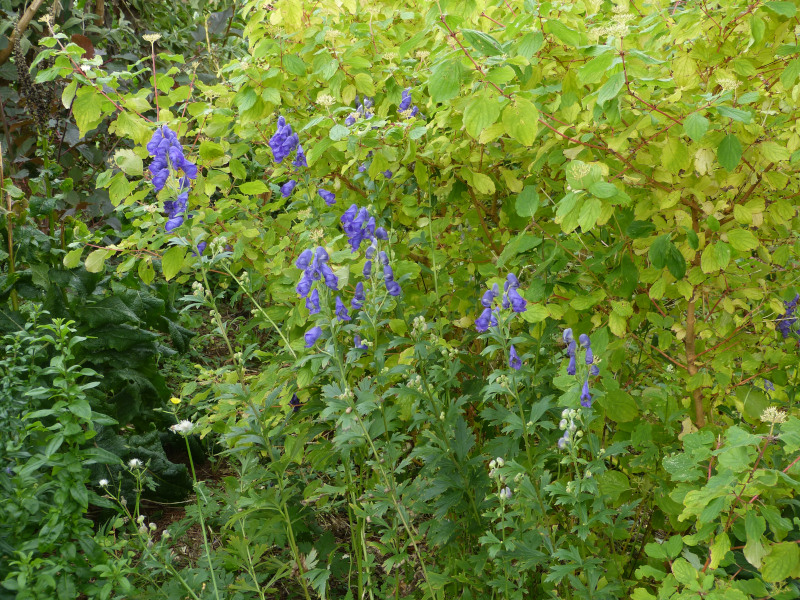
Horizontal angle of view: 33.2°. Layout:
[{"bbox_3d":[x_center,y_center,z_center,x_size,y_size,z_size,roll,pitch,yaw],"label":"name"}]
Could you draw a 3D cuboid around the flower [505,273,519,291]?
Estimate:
[{"bbox_3d":[0.193,-0.032,2.320,0.021,0.030,0.025,-10,7,38],"label":"flower"}]

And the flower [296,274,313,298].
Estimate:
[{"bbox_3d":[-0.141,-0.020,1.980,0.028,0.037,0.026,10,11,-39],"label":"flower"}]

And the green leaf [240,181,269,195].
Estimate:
[{"bbox_3d":[-0.282,-0.218,2.600,0.054,0.025,0.028,0,26,0],"label":"green leaf"}]

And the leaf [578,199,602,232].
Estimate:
[{"bbox_3d":[0.313,-0.139,2.200,0.035,0.062,0.018,19,-16,11],"label":"leaf"}]

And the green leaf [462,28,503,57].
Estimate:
[{"bbox_3d":[0.131,-0.413,2.150,0.074,0.032,0.020,27,-17,10],"label":"green leaf"}]

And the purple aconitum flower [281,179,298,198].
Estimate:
[{"bbox_3d":[-0.214,-0.216,2.600,0.029,0.037,0.025,24,7,-26],"label":"purple aconitum flower"}]

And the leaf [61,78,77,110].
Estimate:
[{"bbox_3d":[-0.531,-0.331,2.150,0.022,0.050,0.016,16,6,22],"label":"leaf"}]

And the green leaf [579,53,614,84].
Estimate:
[{"bbox_3d":[0.337,-0.397,2.300,0.043,0.076,0.022,43,-14,17],"label":"green leaf"}]

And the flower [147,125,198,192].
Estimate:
[{"bbox_3d":[-0.355,-0.220,2.080,0.078,0.102,0.070,0,11,0],"label":"flower"}]

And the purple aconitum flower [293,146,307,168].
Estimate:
[{"bbox_3d":[-0.168,-0.241,2.250,0.022,0.037,0.024,-1,11,-6],"label":"purple aconitum flower"}]

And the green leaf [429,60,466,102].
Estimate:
[{"bbox_3d":[0.075,-0.367,2.250,0.052,0.074,0.022,6,-17,8],"label":"green leaf"}]

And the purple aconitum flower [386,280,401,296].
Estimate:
[{"bbox_3d":[-0.011,-0.020,2.300,0.024,0.031,0.026,-8,7,30],"label":"purple aconitum flower"}]

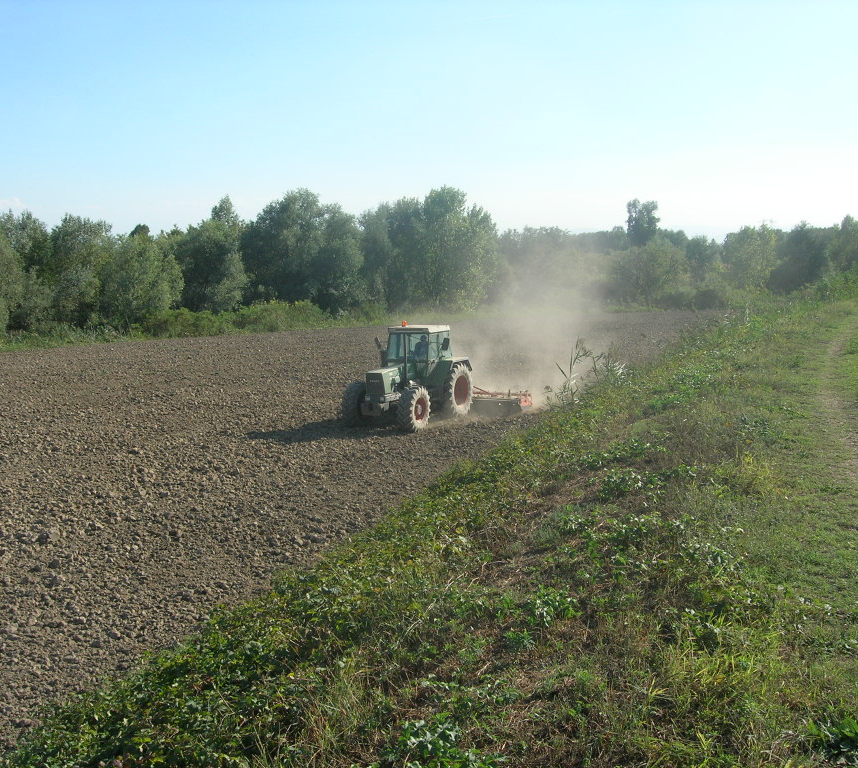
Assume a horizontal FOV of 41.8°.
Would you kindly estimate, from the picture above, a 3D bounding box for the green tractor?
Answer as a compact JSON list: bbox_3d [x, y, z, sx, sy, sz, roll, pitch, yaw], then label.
[{"bbox_3d":[-0.652,-0.325,34.893,2.424,3.070,4.757,3,8,26],"label":"green tractor"}]

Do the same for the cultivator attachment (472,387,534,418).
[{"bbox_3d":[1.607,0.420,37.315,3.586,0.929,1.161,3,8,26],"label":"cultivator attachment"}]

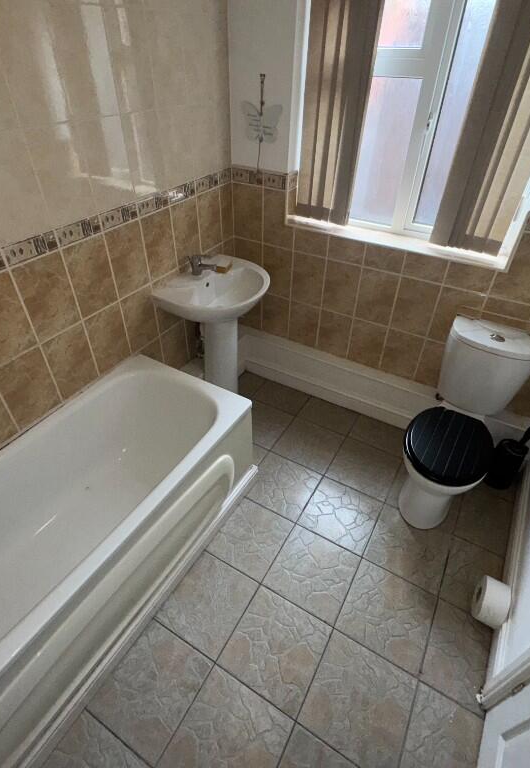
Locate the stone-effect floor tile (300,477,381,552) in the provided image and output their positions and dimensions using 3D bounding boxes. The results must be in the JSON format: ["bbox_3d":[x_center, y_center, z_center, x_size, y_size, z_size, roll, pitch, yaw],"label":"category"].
[{"bbox_3d":[0.378,0.637,2.030,0.329,0.010,0.329,21,43,22],"label":"stone-effect floor tile"}]

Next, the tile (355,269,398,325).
[{"bbox_3d":[0.599,-0.460,2.214,0.200,0.301,0.010,21,44,23],"label":"tile"}]

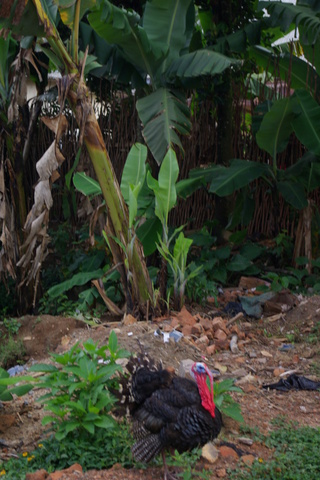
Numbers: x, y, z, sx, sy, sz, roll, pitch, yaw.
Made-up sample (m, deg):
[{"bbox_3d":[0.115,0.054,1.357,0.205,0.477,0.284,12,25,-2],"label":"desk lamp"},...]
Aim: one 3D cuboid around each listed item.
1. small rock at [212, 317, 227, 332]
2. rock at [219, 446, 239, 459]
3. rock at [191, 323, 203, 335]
[{"bbox_3d":[0.542,0.769,9.950,0.128,0.135,0.120,0,3,0],"label":"small rock"},{"bbox_3d":[0.404,1.247,6.400,0.118,0.078,0.100,0,3,0],"label":"rock"},{"bbox_3d":[0.371,0.899,11.100,0.118,0.112,0.116,0,2,0],"label":"rock"}]

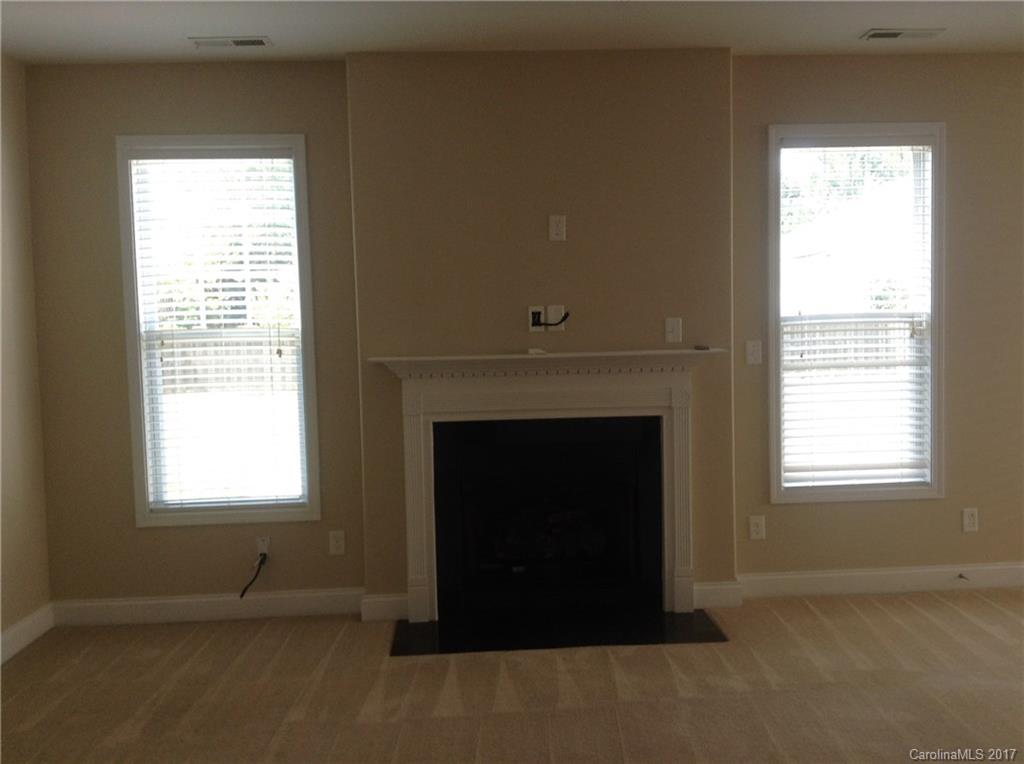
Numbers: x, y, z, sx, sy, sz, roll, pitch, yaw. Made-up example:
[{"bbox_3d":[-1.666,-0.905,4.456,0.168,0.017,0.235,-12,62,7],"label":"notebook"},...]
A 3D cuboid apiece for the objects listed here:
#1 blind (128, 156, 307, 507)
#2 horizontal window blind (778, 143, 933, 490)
[{"bbox_3d":[-1.437,-0.242,4.803,0.788,1.740,0.055,-2,4,-3],"label":"blind"},{"bbox_3d":[1.740,-0.327,4.953,0.786,1.744,0.050,-2,4,-3],"label":"horizontal window blind"}]

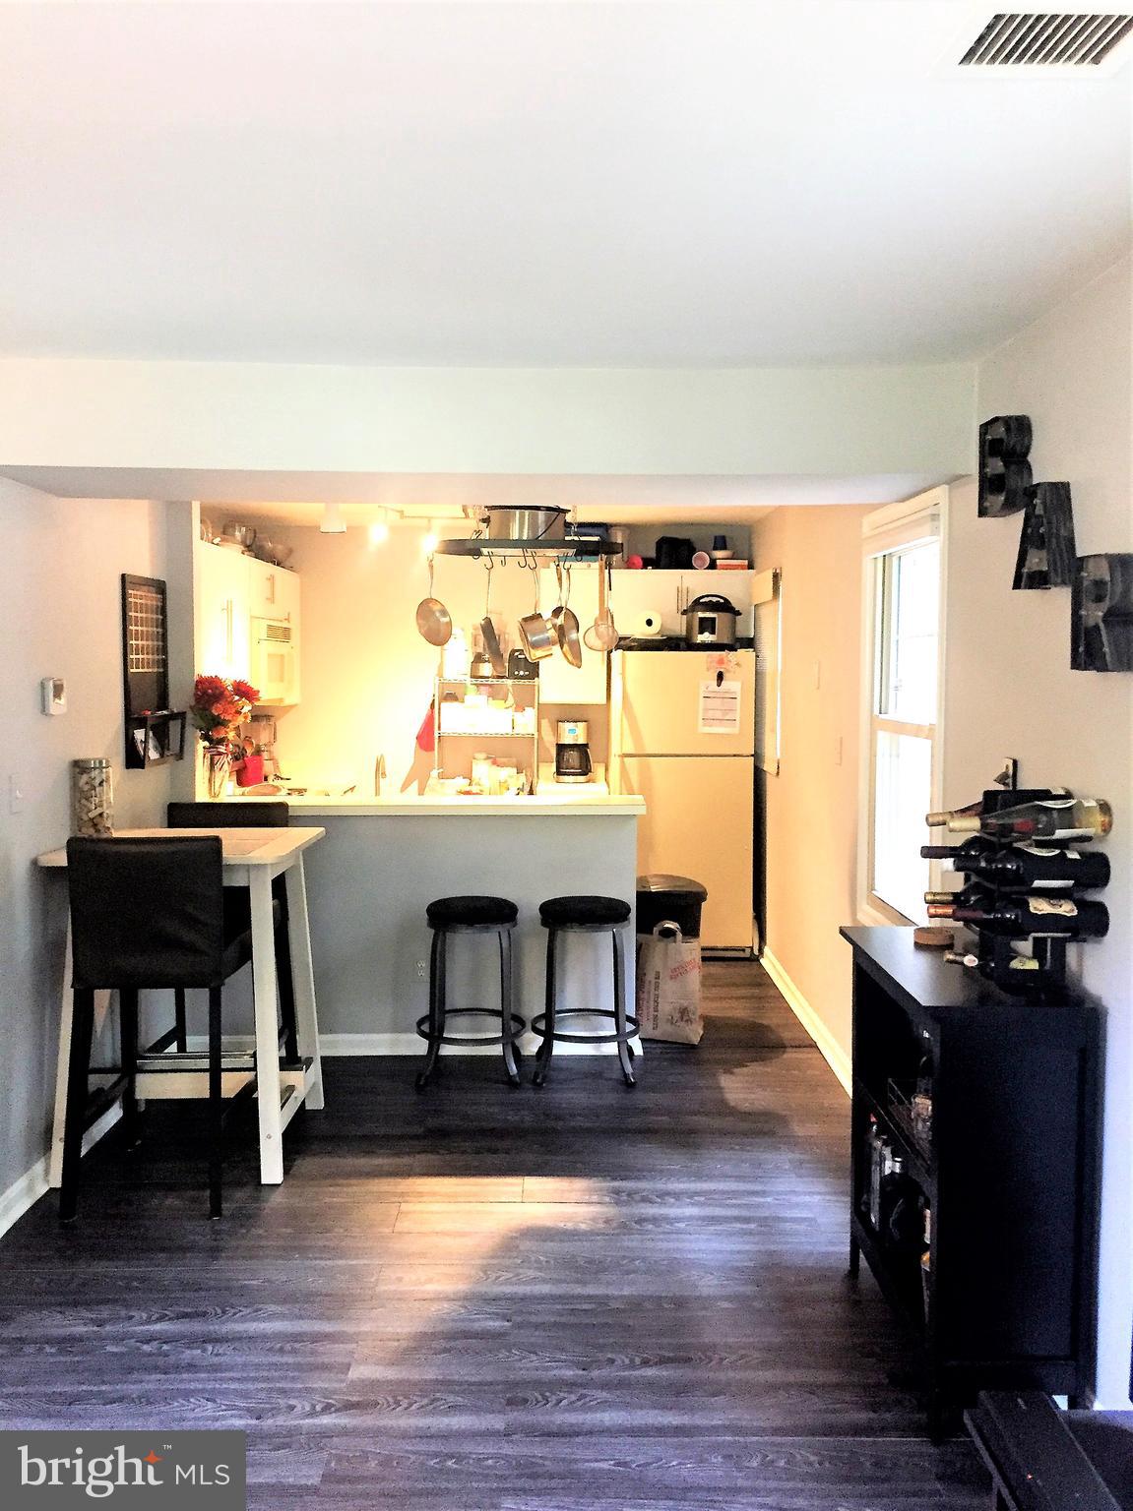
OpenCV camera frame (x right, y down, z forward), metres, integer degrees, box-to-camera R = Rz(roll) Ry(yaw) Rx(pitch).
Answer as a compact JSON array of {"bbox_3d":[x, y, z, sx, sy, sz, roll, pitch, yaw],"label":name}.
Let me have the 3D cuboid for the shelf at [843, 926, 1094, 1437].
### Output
[{"bbox_3d":[0.897,0.943,2.988,0.345,0.925,0.790,0,4,0],"label":"shelf"}]

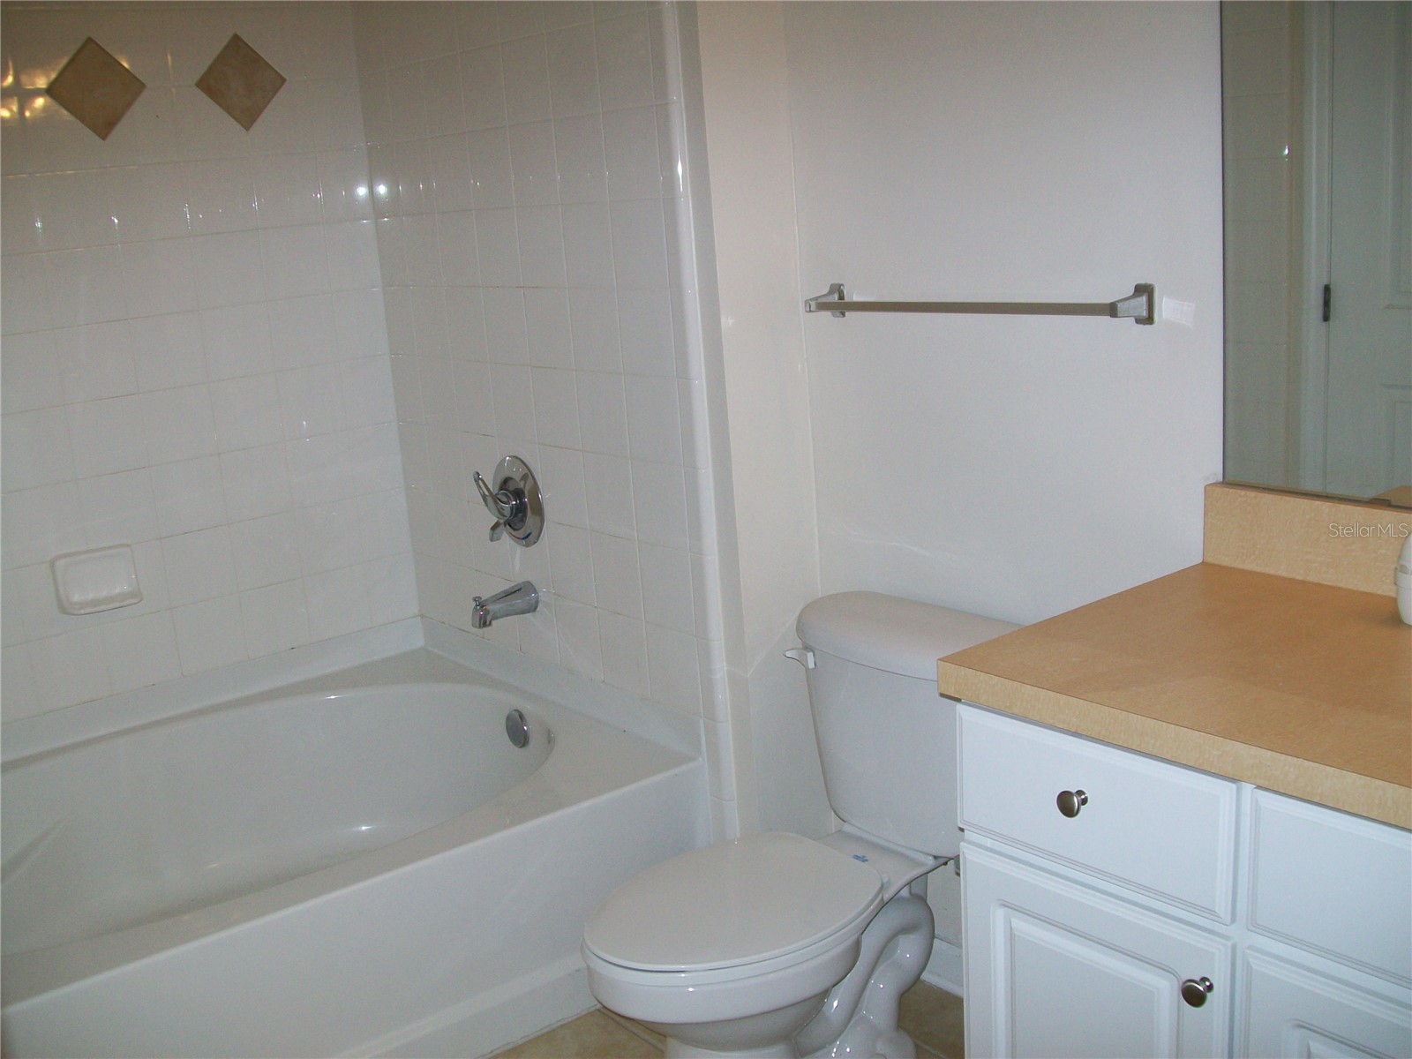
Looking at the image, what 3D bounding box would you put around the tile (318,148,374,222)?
[{"bbox_3d":[-0.786,-0.747,3.193,0.121,0.152,0.009,-15,17,-37],"label":"tile"}]

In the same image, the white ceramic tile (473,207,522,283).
[{"bbox_3d":[-0.410,-0.554,2.900,0.009,0.152,0.152,-14,16,-37],"label":"white ceramic tile"}]

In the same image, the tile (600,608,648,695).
[{"bbox_3d":[-0.153,0.234,2.792,0.010,0.152,0.152,-15,17,-37],"label":"tile"}]

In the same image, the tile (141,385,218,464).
[{"bbox_3d":[-1.093,-0.220,3.054,0.152,0.151,0.010,-14,17,-38],"label":"tile"}]

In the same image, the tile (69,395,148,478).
[{"bbox_3d":[-1.203,-0.186,2.951,0.151,0.151,0.009,-15,17,-37],"label":"tile"}]

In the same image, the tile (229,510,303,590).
[{"bbox_3d":[-0.955,0.045,3.183,0.152,0.152,0.010,-15,17,-37],"label":"tile"}]

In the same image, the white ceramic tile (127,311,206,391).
[{"bbox_3d":[-1.110,-0.366,3.032,0.152,0.152,0.009,-14,16,-37],"label":"white ceramic tile"}]

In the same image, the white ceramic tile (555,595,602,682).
[{"bbox_3d":[-0.253,0.214,2.934,0.009,0.151,0.151,-15,17,-37],"label":"white ceramic tile"}]

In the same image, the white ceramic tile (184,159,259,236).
[{"bbox_3d":[-1.002,-0.684,3.013,0.152,0.152,0.010,-15,17,-37],"label":"white ceramic tile"}]

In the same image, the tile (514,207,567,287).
[{"bbox_3d":[-0.305,-0.529,2.752,0.010,0.152,0.152,-15,17,-37],"label":"tile"}]

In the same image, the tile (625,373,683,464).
[{"bbox_3d":[-0.089,-0.192,2.587,0.010,0.152,0.152,-15,17,-37],"label":"tile"}]

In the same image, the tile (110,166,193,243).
[{"bbox_3d":[-1.124,-0.658,2.958,0.152,0.152,0.010,-15,17,-38],"label":"tile"}]

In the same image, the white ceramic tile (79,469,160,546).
[{"bbox_3d":[-1.191,-0.039,2.979,0.152,0.152,0.010,-15,17,-37],"label":"white ceramic tile"}]

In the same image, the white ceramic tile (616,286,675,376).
[{"bbox_3d":[-0.105,-0.346,2.583,0.009,0.152,0.152,-14,16,-37],"label":"white ceramic tile"}]

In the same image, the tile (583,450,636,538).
[{"bbox_3d":[-0.176,-0.064,2.741,0.010,0.152,0.152,-15,17,-37],"label":"tile"}]

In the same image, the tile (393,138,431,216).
[{"bbox_3d":[-0.602,-0.733,3.067,0.009,0.152,0.152,-15,17,-37],"label":"tile"}]

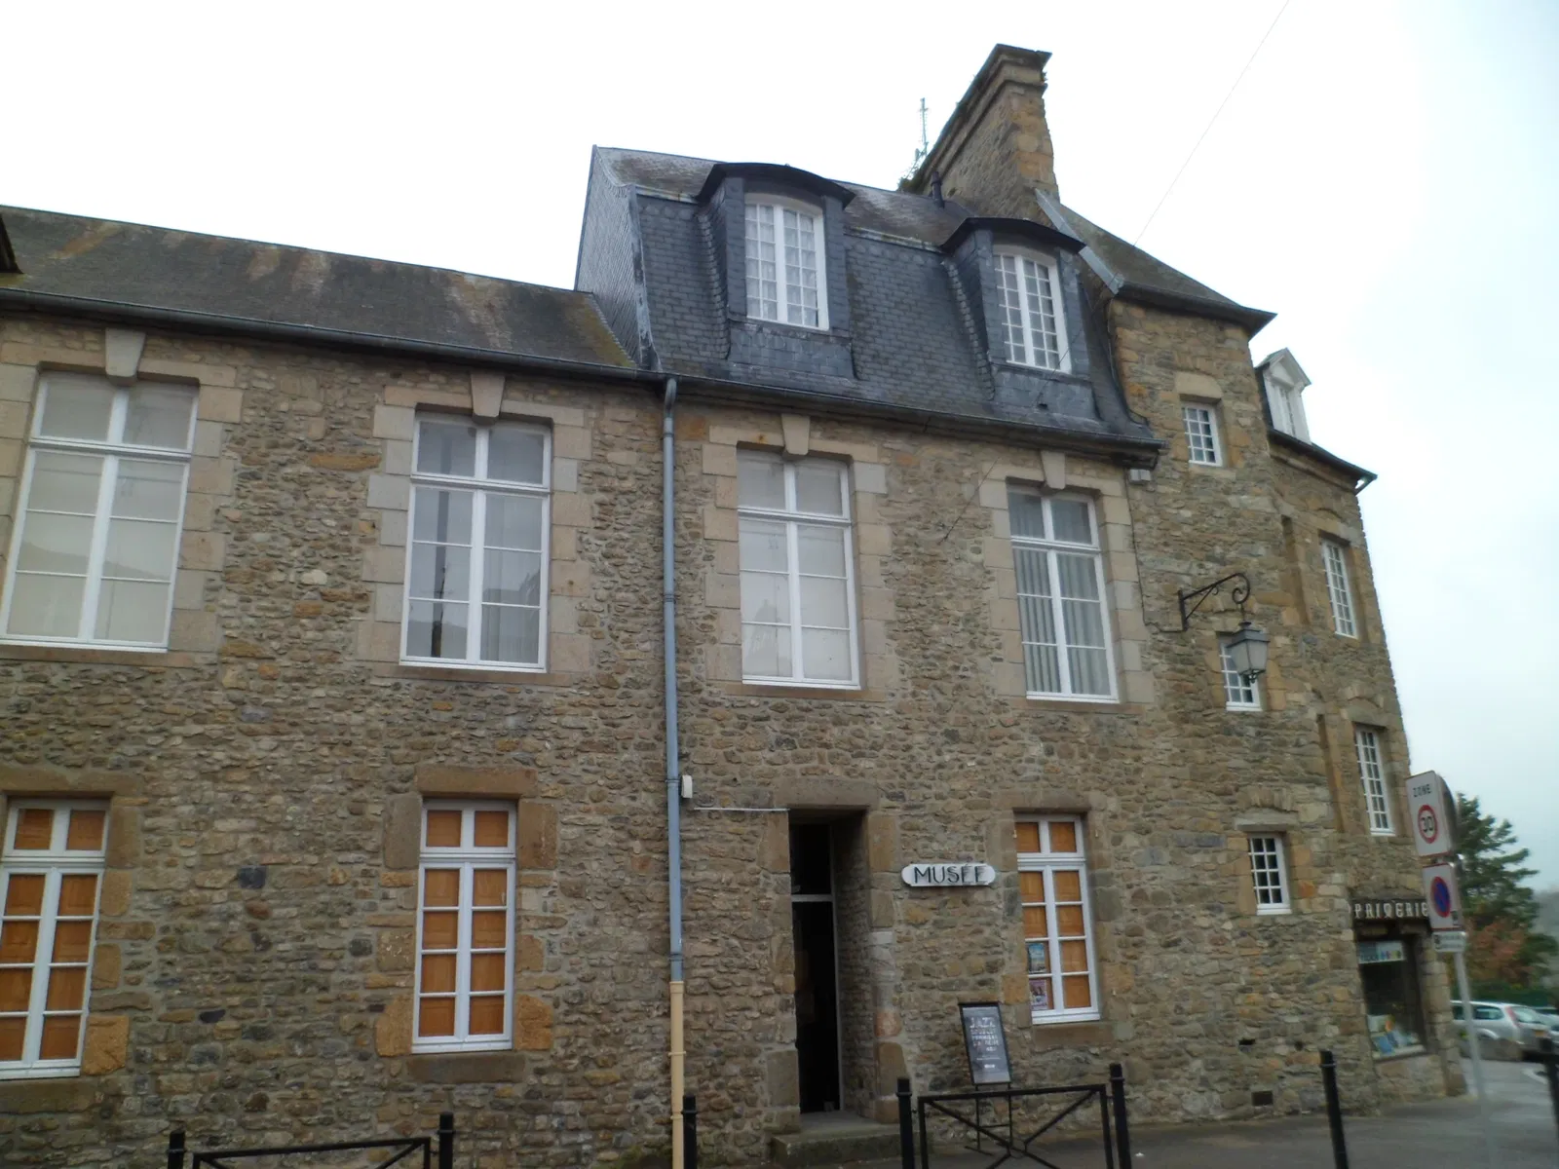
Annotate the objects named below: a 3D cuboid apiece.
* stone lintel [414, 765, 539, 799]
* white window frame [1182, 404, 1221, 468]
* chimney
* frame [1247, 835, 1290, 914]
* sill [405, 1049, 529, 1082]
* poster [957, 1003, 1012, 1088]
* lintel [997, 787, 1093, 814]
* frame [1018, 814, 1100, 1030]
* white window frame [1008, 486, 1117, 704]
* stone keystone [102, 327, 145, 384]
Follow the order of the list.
[{"bbox_3d":[-2.599,1.699,10.015,1.040,0.255,0.200,5,-17,-23],"label":"stone lintel"},{"bbox_3d":[4.932,-1.784,13.840,0.580,0.810,0.100,5,-19,-20],"label":"white window frame"},{"bbox_3d":[3.178,-6.152,18.537,0.848,2.595,3.585,2,-16,-15],"label":"chimney"},{"bbox_3d":[5.473,3.258,13.197,0.541,0.864,0.100,5,-17,-23],"label":"frame"},{"bbox_3d":[-2.421,3.714,9.039,0.900,0.225,0.200,5,-19,-20],"label":"sill"},{"bbox_3d":[1.838,4.072,10.384,0.410,0.680,0.040,5,-29,-20],"label":"poster"},{"bbox_3d":[2.695,2.252,12.201,1.142,0.235,0.200,5,-17,-23],"label":"lintel"},{"bbox_3d":[2.630,3.186,11.279,0.820,1.930,0.100,5,-19,-20],"label":"frame"},{"bbox_3d":[3.122,0.111,13.079,1.290,2.422,0.100,5,-17,-23],"label":"white window frame"},{"bbox_3d":[-5.768,-1.995,10.314,0.323,0.458,0.200,5,-18,-19],"label":"stone keystone"}]

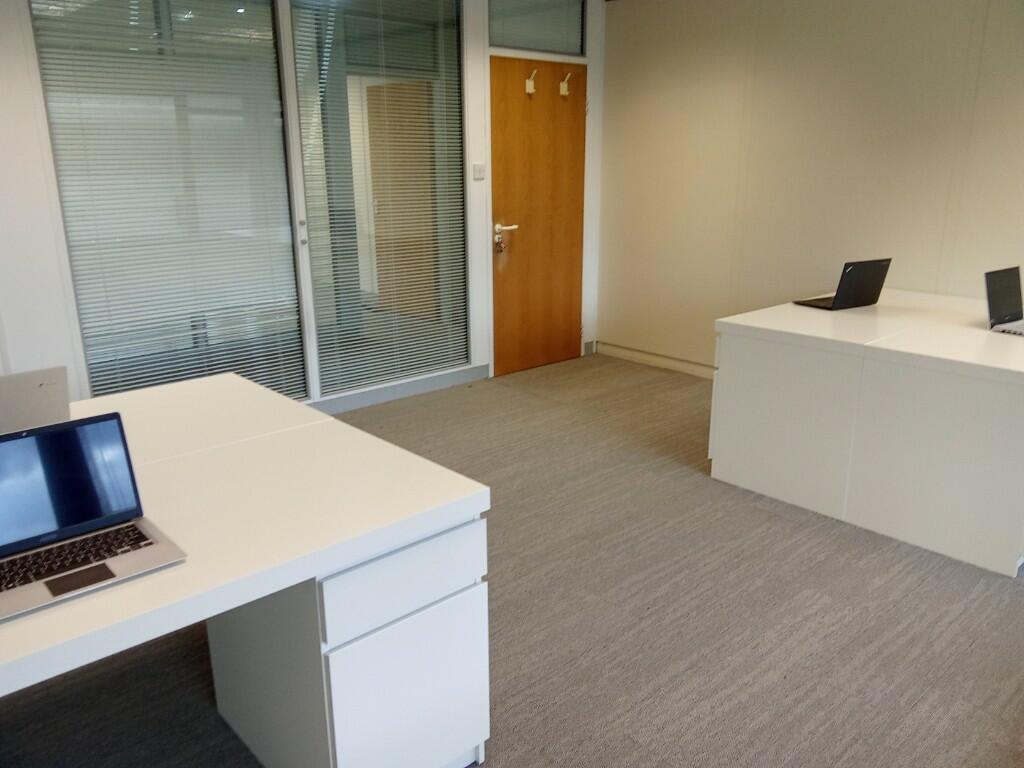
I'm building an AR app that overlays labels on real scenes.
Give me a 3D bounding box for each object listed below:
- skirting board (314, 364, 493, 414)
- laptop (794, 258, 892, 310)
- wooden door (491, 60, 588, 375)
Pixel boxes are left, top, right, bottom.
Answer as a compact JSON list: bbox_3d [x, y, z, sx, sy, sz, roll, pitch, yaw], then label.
[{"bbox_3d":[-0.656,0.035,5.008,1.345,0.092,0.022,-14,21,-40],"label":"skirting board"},{"bbox_3d":[1.551,-0.482,3.888,0.318,0.229,0.269,-9,18,-29],"label":"laptop"},{"bbox_3d":[0.173,-1.081,5.478,0.835,1.979,0.045,-14,21,-40],"label":"wooden door"}]

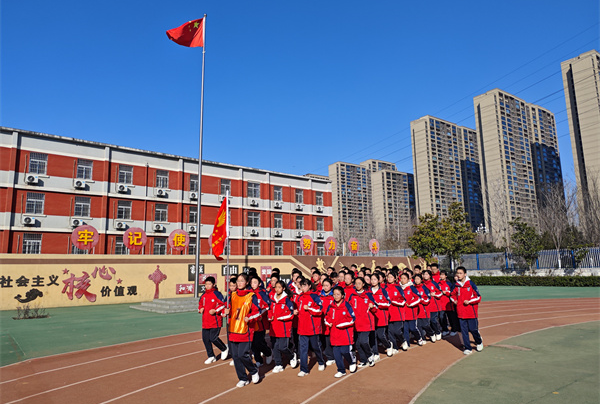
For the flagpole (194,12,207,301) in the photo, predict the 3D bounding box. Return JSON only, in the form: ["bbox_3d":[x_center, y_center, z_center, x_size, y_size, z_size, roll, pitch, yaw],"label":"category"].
[{"bbox_3d":[-5.024,-2.724,21.198,0.180,14.900,0.180,2,-10,-14],"label":"flagpole"}]

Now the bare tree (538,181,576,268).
[{"bbox_3d":[22.284,1.947,36.000,3.000,7.400,3.000,-7,-11,31],"label":"bare tree"}]

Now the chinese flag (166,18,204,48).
[{"bbox_3d":[-6.119,-9.042,22.230,2.000,1.600,0.400,1,-10,-16],"label":"chinese flag"}]

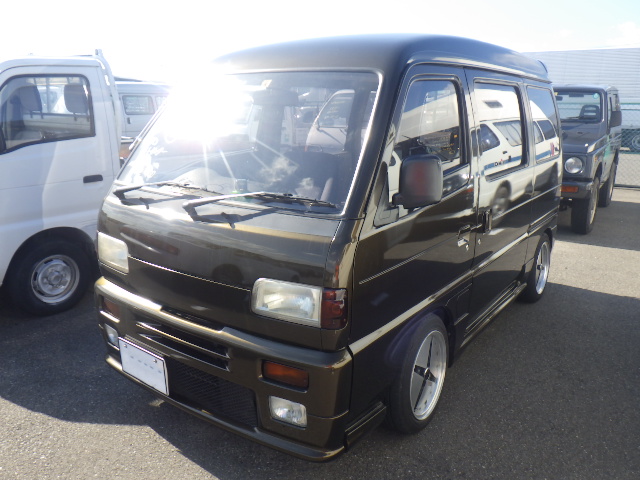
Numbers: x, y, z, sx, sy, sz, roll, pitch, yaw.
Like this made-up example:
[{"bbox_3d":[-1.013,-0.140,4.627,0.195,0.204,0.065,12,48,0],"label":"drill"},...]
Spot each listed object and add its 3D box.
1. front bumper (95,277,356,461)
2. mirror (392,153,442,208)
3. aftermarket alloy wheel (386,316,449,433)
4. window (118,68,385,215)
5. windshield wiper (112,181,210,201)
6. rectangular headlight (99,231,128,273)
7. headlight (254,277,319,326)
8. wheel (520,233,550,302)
[{"bbox_3d":[-0.491,0.450,1.977,1.380,0.400,0.160,11,17,34],"label":"front bumper"},{"bbox_3d":[0.309,-0.188,1.638,0.145,0.180,0.090,11,17,34],"label":"mirror"},{"bbox_3d":[0.404,0.568,2.272,0.180,0.512,0.512,11,17,34],"label":"aftermarket alloy wheel"},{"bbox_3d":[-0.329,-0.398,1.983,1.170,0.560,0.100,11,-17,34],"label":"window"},{"bbox_3d":[-0.629,-0.188,2.049,0.580,0.080,0.100,11,17,34],"label":"windshield wiper"},{"bbox_3d":[-0.848,0.048,2.174,0.255,0.130,0.080,13,18,41],"label":"rectangular headlight"},{"bbox_3d":[-0.094,0.188,1.659,0.255,0.130,0.080,8,16,27],"label":"headlight"},{"bbox_3d":[1.583,0.198,3.876,0.180,0.512,0.512,11,17,34],"label":"wheel"}]

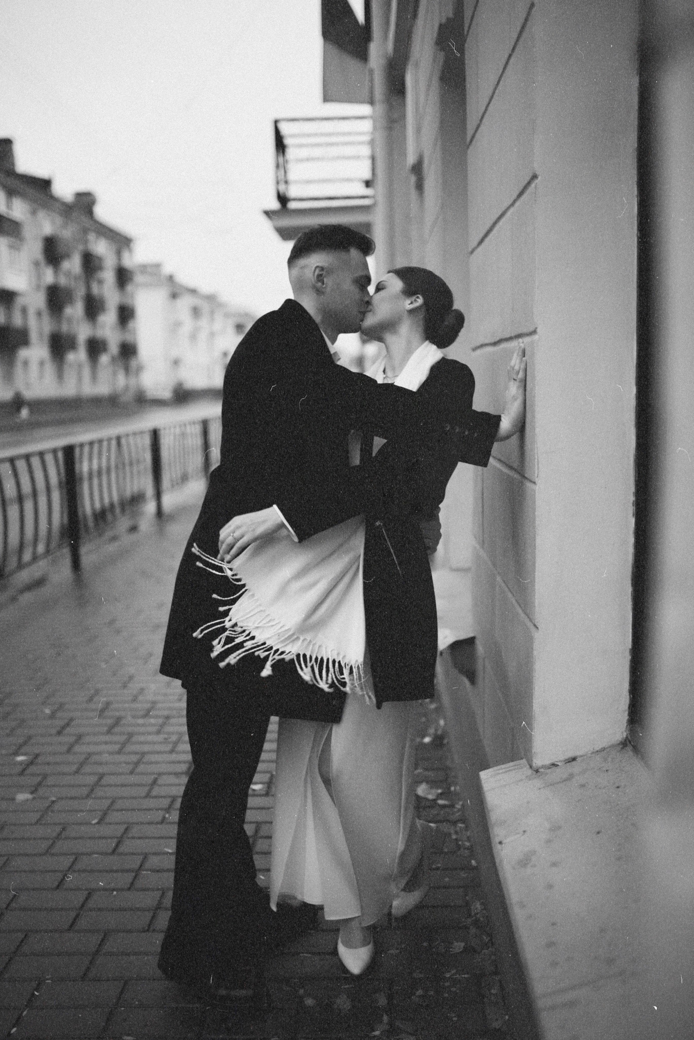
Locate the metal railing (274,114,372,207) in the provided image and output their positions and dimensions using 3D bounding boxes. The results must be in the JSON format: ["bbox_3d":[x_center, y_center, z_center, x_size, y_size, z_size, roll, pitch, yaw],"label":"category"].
[{"bbox_3d":[-0.212,-4.238,12.444,1.175,1.020,1.400,-2,8,1],"label":"metal railing"}]

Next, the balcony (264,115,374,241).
[{"bbox_3d":[-0.279,-4.152,12.457,1.315,1.190,1.680,-2,8,1],"label":"balcony"}]

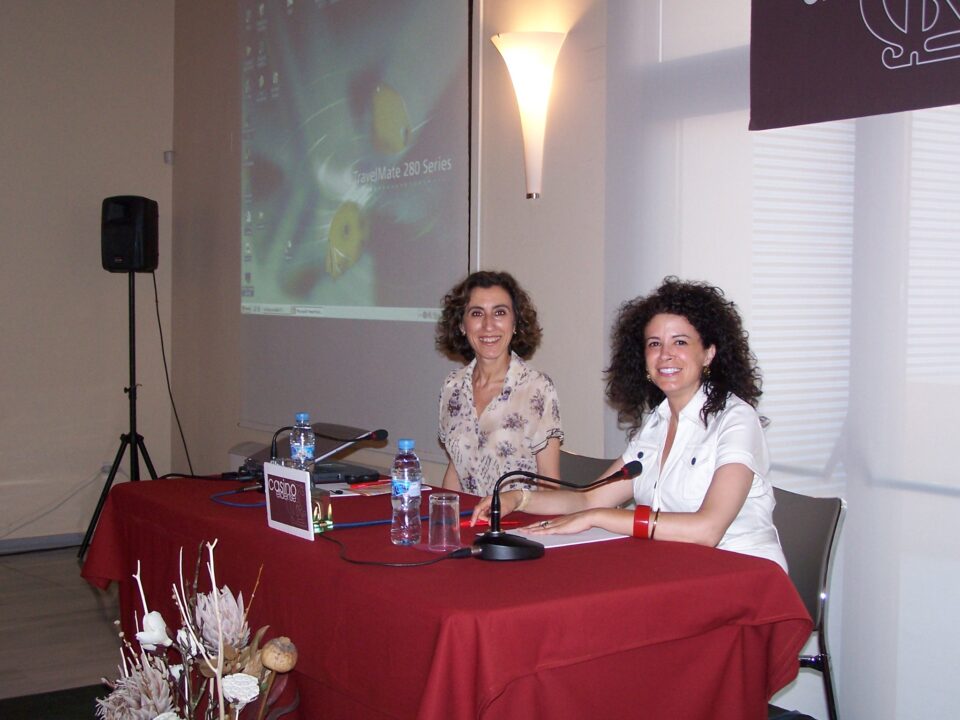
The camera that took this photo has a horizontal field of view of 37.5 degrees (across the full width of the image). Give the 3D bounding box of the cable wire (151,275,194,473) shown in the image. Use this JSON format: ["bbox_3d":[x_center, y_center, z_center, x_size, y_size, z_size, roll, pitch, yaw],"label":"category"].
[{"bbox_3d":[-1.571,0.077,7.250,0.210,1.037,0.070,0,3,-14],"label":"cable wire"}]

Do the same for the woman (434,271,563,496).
[{"bbox_3d":[-0.020,0.422,3.624,0.460,1.262,0.600,3,4,35],"label":"woman"}]

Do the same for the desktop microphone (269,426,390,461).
[{"bbox_3d":[-0.382,0.244,3.493,0.395,0.138,0.120,-2,4,-34],"label":"desktop microphone"}]

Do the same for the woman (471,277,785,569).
[{"bbox_3d":[0.335,0.454,3.027,0.630,1.258,0.530,-2,4,-42],"label":"woman"}]

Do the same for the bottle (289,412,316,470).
[{"bbox_3d":[-0.412,0.224,3.268,0.058,0.203,0.058,0,3,0],"label":"bottle"}]

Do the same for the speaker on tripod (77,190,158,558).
[{"bbox_3d":[-1.779,0.093,7.199,0.520,1.854,0.520,2,4,27],"label":"speaker on tripod"}]

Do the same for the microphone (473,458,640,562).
[{"bbox_3d":[0.152,0.288,2.754,0.405,0.145,0.125,-2,4,-34],"label":"microphone"}]

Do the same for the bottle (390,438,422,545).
[{"bbox_3d":[-0.144,0.254,2.769,0.058,0.203,0.058,0,3,0],"label":"bottle"}]

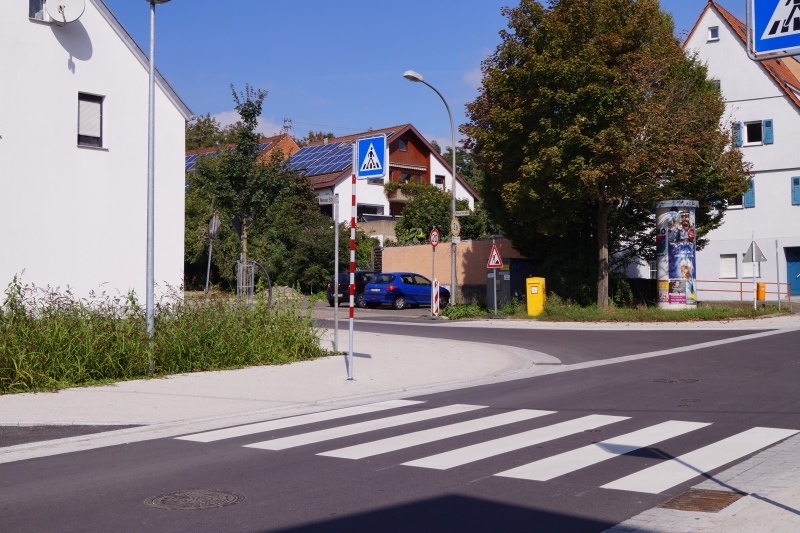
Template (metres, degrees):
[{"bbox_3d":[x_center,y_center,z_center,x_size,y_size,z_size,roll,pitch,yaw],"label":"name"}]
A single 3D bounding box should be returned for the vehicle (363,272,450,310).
[{"bbox_3d":[0.410,0.980,46.900,3.830,1.430,1.660,0,0,-43],"label":"vehicle"}]

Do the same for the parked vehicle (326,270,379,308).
[{"bbox_3d":[-1.200,0.935,48.700,1.750,1.490,4.150,0,0,43],"label":"parked vehicle"}]

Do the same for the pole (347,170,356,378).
[{"bbox_3d":[-0.749,0.155,18.400,0.075,3.380,0.075,1,0,0],"label":"pole"}]

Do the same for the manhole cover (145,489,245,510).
[{"bbox_3d":[-1.615,1.840,9.100,0.785,0.050,0.785,0,0,0],"label":"manhole cover"}]

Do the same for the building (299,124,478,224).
[{"bbox_3d":[-3.100,-5.450,81.900,11.600,7.900,13.500,0,0,-32],"label":"building"}]

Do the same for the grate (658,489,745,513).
[{"bbox_3d":[2.360,1.827,9.020,0.480,0.050,0.780,0,0,33],"label":"grate"}]

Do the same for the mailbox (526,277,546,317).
[{"bbox_3d":[4.620,1.030,39.200,0.550,1.370,0.480,0,0,22],"label":"mailbox"}]

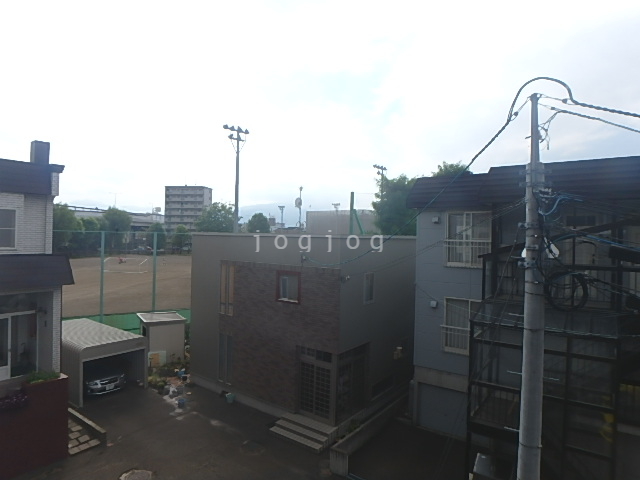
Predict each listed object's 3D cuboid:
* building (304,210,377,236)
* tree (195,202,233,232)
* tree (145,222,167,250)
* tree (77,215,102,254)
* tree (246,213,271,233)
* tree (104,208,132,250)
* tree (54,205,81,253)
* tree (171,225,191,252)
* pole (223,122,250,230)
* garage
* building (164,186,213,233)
[{"bbox_3d":[6.922,-1.420,115.586,18.900,13.668,12.500,2,1,36],"label":"building"},{"bbox_3d":[-26.105,-1.749,97.000,10.490,15.240,10.490,1,0,0],"label":"tree"},{"bbox_3d":[-57.862,-0.882,137.000,7.590,10.580,7.590,1,0,0],"label":"tree"},{"bbox_3d":[-71.516,-1.246,121.000,7.480,12.150,7.480,1,0,0],"label":"tree"},{"bbox_3d":[-15.062,-0.689,95.011,6.500,11.931,6.500,1,1,0],"label":"tree"},{"bbox_3d":[-68.130,-3.432,130.000,9.370,15.570,9.370,1,0,0],"label":"tree"},{"bbox_3d":[-71.813,-2.550,110.000,9.000,14.800,9.000,1,1,0],"label":"tree"},{"bbox_3d":[-49.042,-0.529,137.000,7.230,9.880,7.230,1,0,0],"label":"tree"},{"bbox_3d":[-7.769,-1.901,36.000,0.700,17.100,2.700,1,1,41],"label":"pole"},{"bbox_3d":[-11.643,5.728,19.256,6.600,2.420,2.840,1,0,38],"label":"garage"},{"bbox_3d":[-53.700,-8.500,160.000,16.000,26.200,10.000,1,1,6],"label":"building"}]

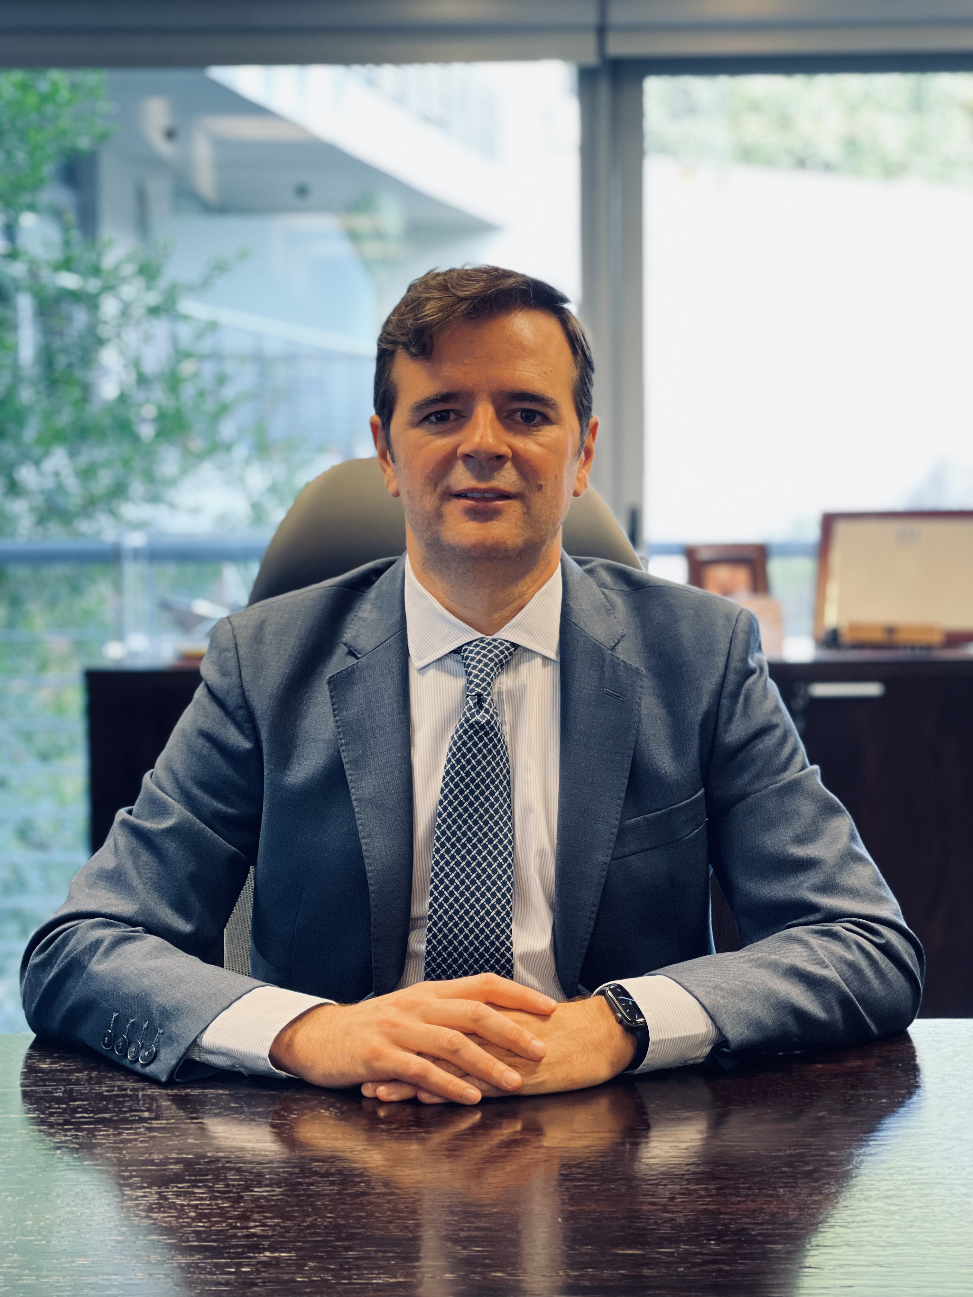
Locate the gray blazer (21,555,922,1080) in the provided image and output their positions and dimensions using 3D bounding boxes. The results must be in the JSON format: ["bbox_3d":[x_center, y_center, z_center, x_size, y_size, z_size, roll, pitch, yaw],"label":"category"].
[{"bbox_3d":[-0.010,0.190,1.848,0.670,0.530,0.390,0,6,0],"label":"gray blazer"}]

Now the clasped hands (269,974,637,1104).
[{"bbox_3d":[-0.023,0.260,1.672,0.255,0.078,0.138,0,6,0],"label":"clasped hands"}]

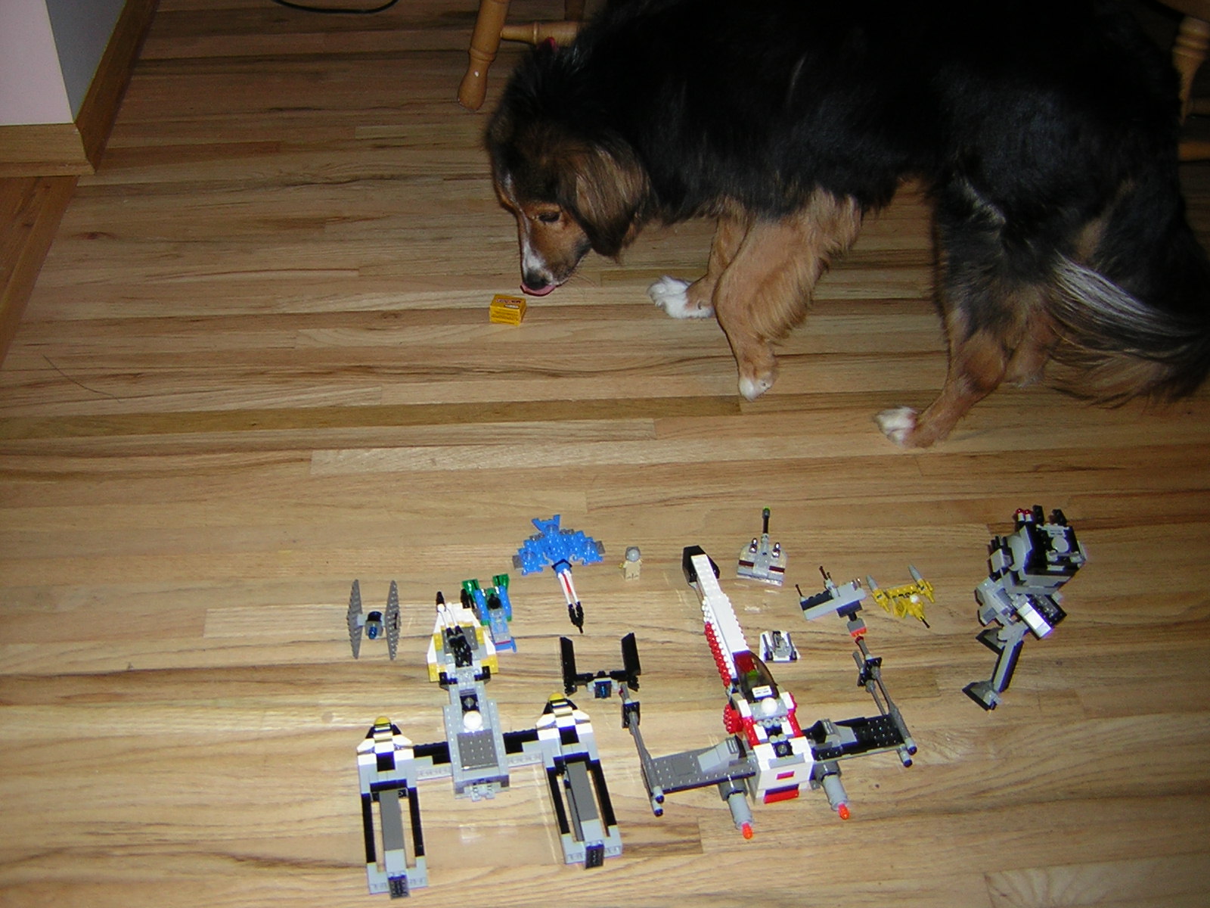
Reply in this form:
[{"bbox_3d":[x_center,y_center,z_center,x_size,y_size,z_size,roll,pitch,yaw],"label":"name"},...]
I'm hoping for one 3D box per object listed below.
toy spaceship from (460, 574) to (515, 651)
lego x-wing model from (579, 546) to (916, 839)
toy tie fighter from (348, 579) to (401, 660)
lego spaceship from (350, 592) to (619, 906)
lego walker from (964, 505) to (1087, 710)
[{"bbox_3d":[-0.111,0.158,1.260,0.050,0.032,0.091,-8,43,-12],"label":"toy spaceship"},{"bbox_3d":[0.132,0.204,1.196,0.245,0.070,0.333,-7,43,-11],"label":"lego x-wing model"},{"bbox_3d":[-0.225,0.161,1.225,0.042,0.064,0.048,2,42,-1],"label":"toy tie fighter"},{"bbox_3d":[-0.120,0.236,1.145,0.211,0.067,0.311,-7,43,-11],"label":"lego spaceship"},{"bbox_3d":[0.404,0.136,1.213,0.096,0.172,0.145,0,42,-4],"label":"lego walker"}]

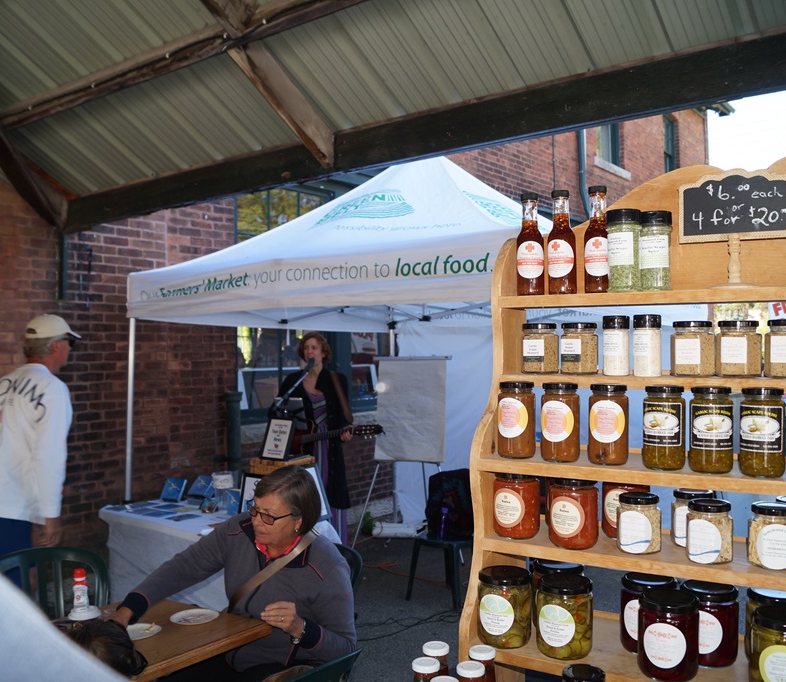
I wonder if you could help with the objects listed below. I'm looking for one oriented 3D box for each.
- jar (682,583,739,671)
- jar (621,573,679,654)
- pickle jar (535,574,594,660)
[{"bbox_3d":[0.482,0.430,1.172,0.084,0.106,0.084,0,-1,0],"label":"jar"},{"bbox_3d":[0.407,0.431,1.224,0.084,0.105,0.084,0,-1,0],"label":"jar"},{"bbox_3d":[0.264,0.423,1.178,0.085,0.109,0.085,0,0,0],"label":"pickle jar"}]

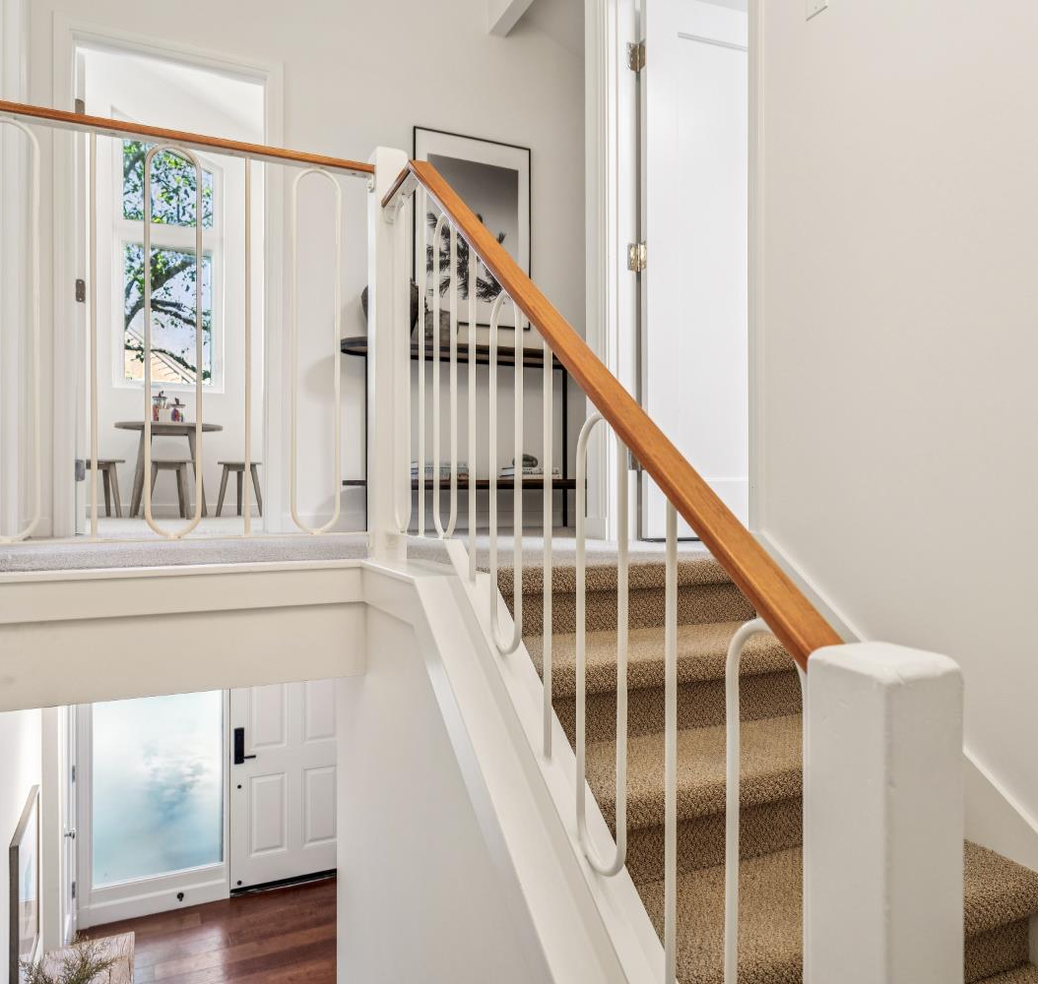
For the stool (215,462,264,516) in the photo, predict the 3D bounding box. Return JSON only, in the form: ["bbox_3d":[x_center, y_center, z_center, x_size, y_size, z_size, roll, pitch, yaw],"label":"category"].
[{"bbox_3d":[-1.755,-0.016,4.900,0.295,0.350,0.290,0,0,-25],"label":"stool"}]

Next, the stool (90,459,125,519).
[{"bbox_3d":[-2.540,-0.018,4.770,0.295,0.350,0.290,0,0,-25],"label":"stool"}]

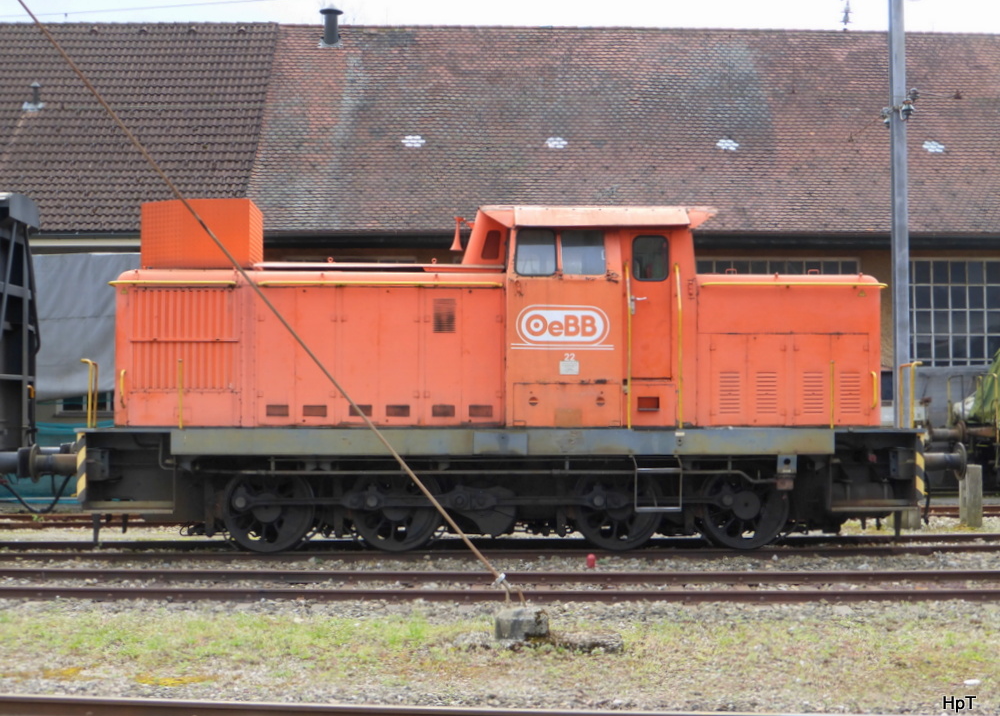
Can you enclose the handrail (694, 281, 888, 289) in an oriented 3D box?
[{"bbox_3d":[3.434,-0.854,15.591,2.210,0.055,0.140,0,-2,-3],"label":"handrail"}]

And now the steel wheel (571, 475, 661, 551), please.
[{"bbox_3d":[1.394,1.726,15.644,1.090,1.090,0.160,0,-2,-3],"label":"steel wheel"}]

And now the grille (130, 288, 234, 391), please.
[{"bbox_3d":[-3.664,-0.217,15.408,1.232,1.190,0.060,0,-2,-2],"label":"grille"}]

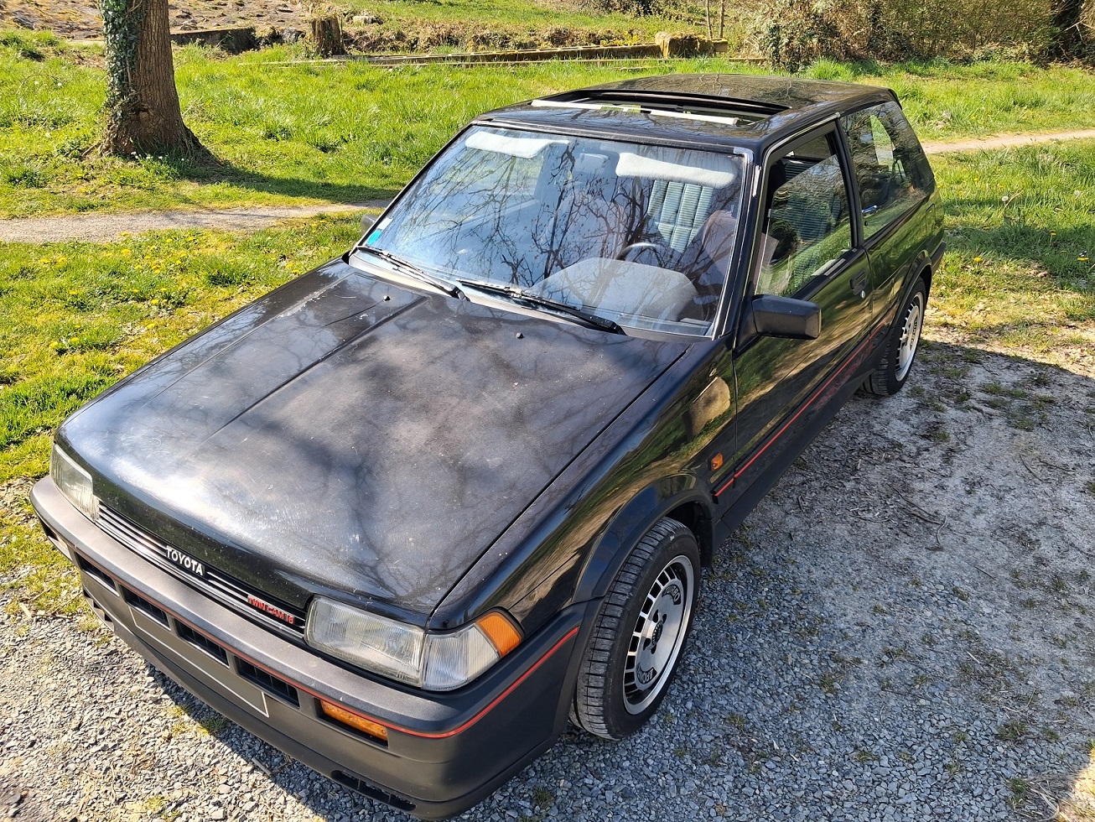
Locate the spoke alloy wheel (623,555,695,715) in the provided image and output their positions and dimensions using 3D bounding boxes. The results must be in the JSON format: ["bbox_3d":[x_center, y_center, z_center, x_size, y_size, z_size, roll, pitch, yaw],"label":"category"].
[{"bbox_3d":[0.219,0.552,2.232,0.170,0.417,0.417,16,31,28],"label":"spoke alloy wheel"}]

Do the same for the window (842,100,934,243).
[{"bbox_3d":[1.379,-1.013,3.416,0.050,0.440,1.060,-7,18,40],"label":"window"}]

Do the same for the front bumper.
[{"bbox_3d":[-0.687,0.492,2.108,1.570,0.460,0.500,17,32,31],"label":"front bumper"}]

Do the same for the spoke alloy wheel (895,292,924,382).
[{"bbox_3d":[1.612,-0.362,4.007,0.170,0.417,0.417,17,32,31],"label":"spoke alloy wheel"}]

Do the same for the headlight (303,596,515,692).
[{"bbox_3d":[-0.268,0.405,1.653,0.380,0.130,0.230,17,32,31],"label":"headlight"}]

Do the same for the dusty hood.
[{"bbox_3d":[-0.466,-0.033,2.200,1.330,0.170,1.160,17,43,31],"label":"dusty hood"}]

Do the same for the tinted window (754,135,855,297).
[{"bbox_3d":[0.812,-0.632,2.698,0.050,0.430,0.990,-7,18,40],"label":"tinted window"}]

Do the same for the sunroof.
[{"bbox_3d":[0.406,-1.093,3.068,0.840,0.060,0.400,17,32,31],"label":"sunroof"}]

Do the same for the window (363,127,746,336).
[{"bbox_3d":[0.021,-0.639,2.678,1.330,0.100,0.610,17,72,31],"label":"window"}]

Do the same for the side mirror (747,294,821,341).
[{"bbox_3d":[0.645,-0.263,2.307,0.160,0.100,0.100,17,32,31],"label":"side mirror"}]

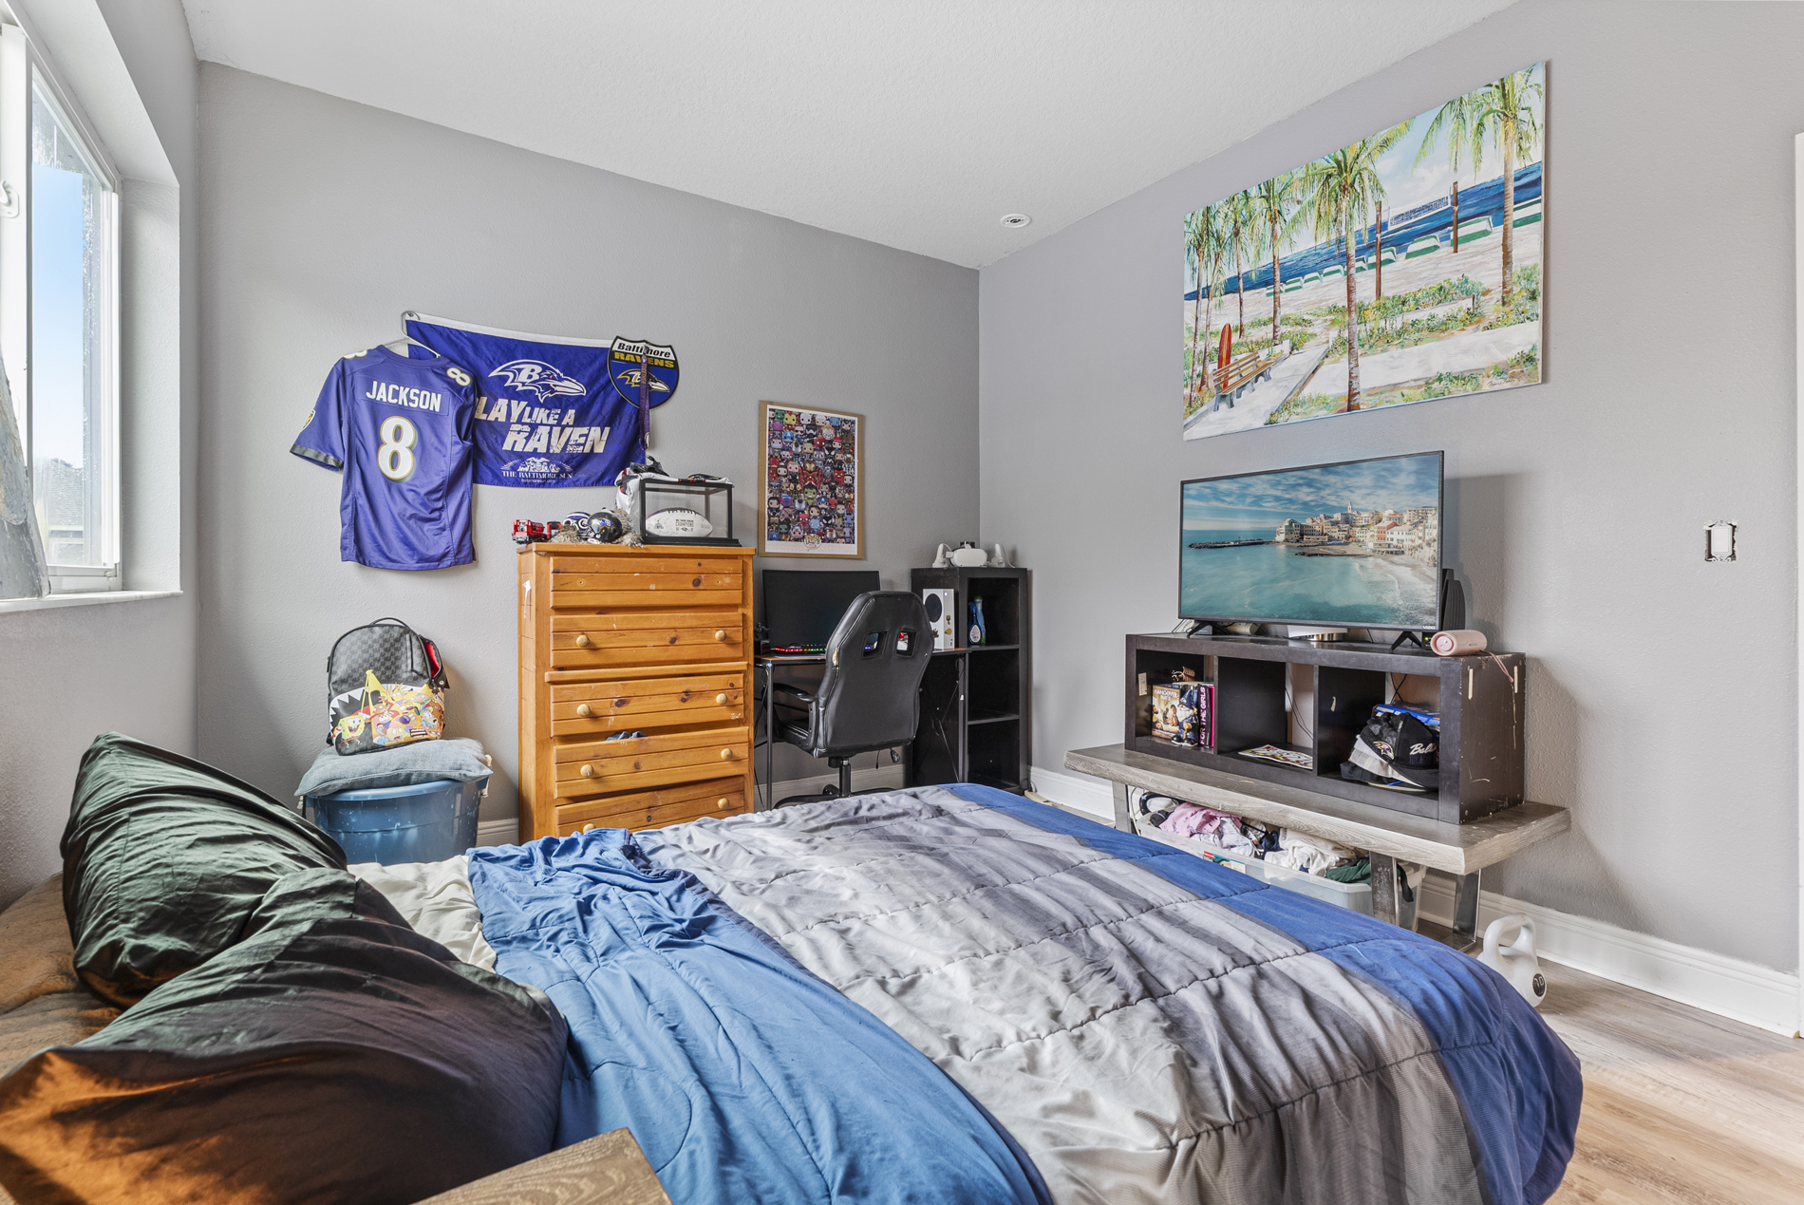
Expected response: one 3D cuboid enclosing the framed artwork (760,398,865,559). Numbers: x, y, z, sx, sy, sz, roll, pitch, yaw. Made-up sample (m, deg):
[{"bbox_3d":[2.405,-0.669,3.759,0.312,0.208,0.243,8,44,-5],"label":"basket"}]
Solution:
[{"bbox_3d":[-0.416,-0.556,3.754,0.553,0.698,0.020,0,1,-33],"label":"framed artwork"}]

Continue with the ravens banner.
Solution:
[{"bbox_3d":[-1.375,-0.767,3.151,0.980,0.632,0.035,-1,2,-34],"label":"ravens banner"}]

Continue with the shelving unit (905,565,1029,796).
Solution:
[{"bbox_3d":[0.337,0.387,4.029,0.420,1.120,0.400,0,1,-33],"label":"shelving unit"}]

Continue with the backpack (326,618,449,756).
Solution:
[{"bbox_3d":[-1.734,0.264,2.722,0.339,0.440,0.220,-1,2,-34],"label":"backpack"}]

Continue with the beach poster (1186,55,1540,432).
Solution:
[{"bbox_3d":[1.470,-1.075,2.728,0.040,0.891,1.168,0,1,-33],"label":"beach poster"}]

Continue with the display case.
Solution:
[{"bbox_3d":[-0.890,-0.336,3.205,0.418,0.250,0.290,-1,2,-34],"label":"display case"}]

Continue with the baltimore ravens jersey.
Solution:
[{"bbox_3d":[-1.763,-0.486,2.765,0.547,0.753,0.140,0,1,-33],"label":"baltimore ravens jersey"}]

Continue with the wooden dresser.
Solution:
[{"bbox_3d":[-1.027,0.388,3.158,0.810,1.194,0.409,-1,2,-34],"label":"wooden dresser"}]

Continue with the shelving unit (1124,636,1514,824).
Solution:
[{"bbox_3d":[1.311,0.348,2.651,0.391,0.432,1.114,-1,2,-33],"label":"shelving unit"}]

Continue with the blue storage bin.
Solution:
[{"bbox_3d":[-1.692,0.792,2.717,0.535,0.410,0.420,-1,2,-34],"label":"blue storage bin"}]

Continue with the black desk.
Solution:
[{"bbox_3d":[-0.249,0.590,3.578,1.000,0.740,0.480,0,1,-33],"label":"black desk"}]

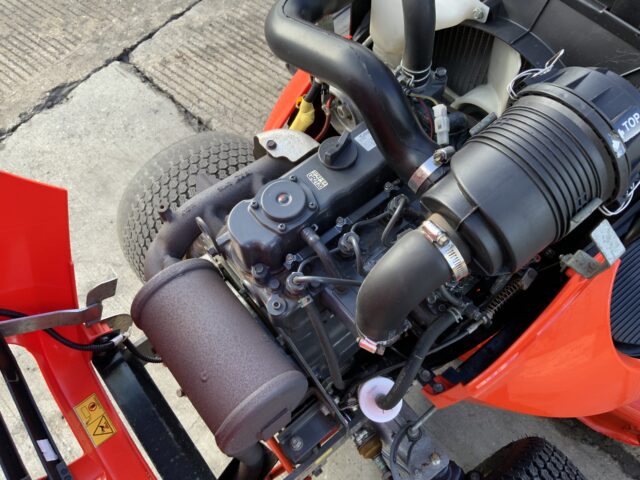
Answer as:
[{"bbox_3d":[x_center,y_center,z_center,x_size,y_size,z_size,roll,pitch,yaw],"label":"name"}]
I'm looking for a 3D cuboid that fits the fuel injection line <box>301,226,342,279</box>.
[{"bbox_3d":[0.003,0.016,0.614,0.022,0.045,0.072,-36,71,-12],"label":"fuel injection line"}]

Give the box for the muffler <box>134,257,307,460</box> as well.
[{"bbox_3d":[-0.118,0.132,0.631,0.118,0.118,0.196,-36,71,-12],"label":"muffler"}]

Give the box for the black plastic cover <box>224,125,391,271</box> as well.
[{"bbox_3d":[-0.003,-0.050,0.633,0.225,0.076,0.078,-36,71,-12],"label":"black plastic cover"}]

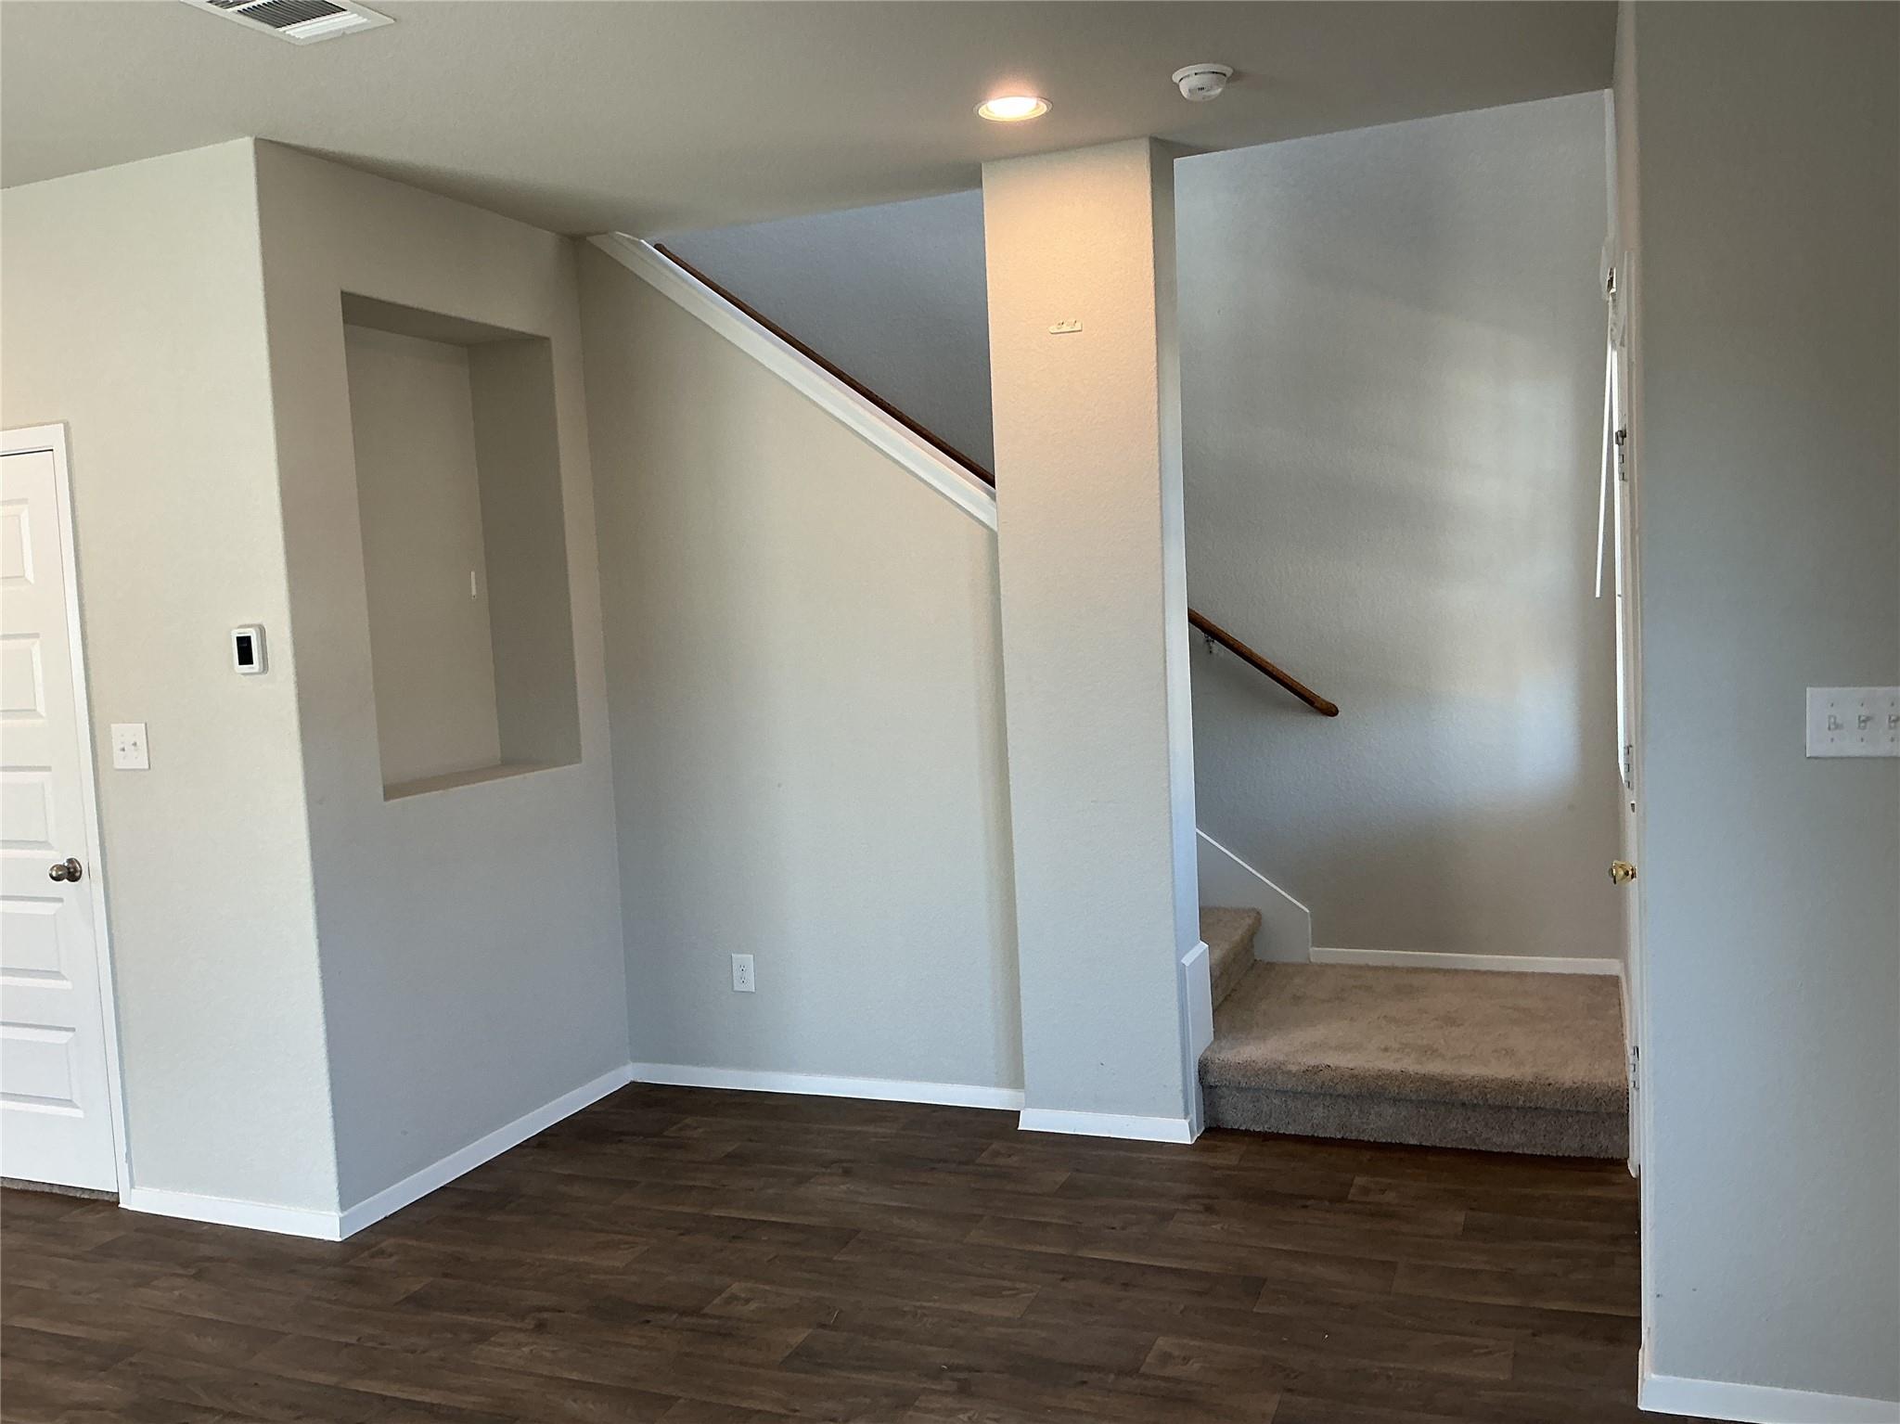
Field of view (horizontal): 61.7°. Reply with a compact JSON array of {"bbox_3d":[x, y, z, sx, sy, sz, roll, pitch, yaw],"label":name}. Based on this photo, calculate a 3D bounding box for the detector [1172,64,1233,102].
[{"bbox_3d":[0.596,-1.473,3.743,0.145,0.055,0.145,-1,4,22],"label":"detector"}]

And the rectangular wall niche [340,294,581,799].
[{"bbox_3d":[-1.519,-0.462,4.655,0.312,1.337,0.890,-1,4,22],"label":"rectangular wall niche"}]

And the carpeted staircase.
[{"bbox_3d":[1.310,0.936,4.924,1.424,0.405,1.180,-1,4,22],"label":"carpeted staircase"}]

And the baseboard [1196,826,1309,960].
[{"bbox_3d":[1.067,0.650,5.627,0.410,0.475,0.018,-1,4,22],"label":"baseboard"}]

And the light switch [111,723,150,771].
[{"bbox_3d":[-2.164,0.092,4.193,0.119,0.118,0.012,-1,4,22],"label":"light switch"}]

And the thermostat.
[{"bbox_3d":[-1.756,-0.153,3.992,0.090,0.115,0.030,-1,4,22],"label":"thermostat"}]

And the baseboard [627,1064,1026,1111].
[{"bbox_3d":[-0.415,1.180,5.007,1.380,0.064,0.016,-1,4,22],"label":"baseboard"}]

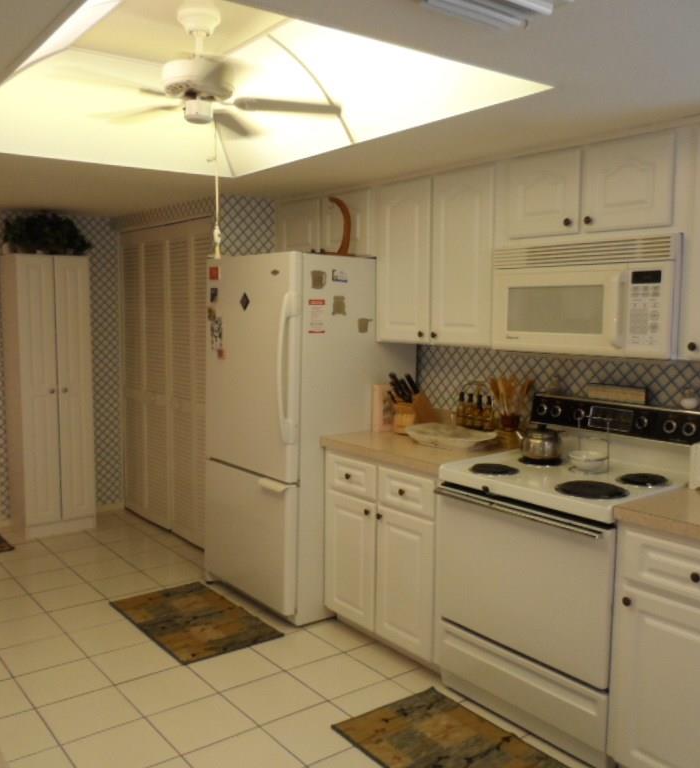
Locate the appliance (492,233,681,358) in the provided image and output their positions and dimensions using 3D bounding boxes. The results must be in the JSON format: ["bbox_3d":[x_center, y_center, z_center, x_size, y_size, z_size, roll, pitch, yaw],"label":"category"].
[{"bbox_3d":[0.967,-0.330,2.742,0.367,0.426,0.756,-4,7,-39],"label":"appliance"}]

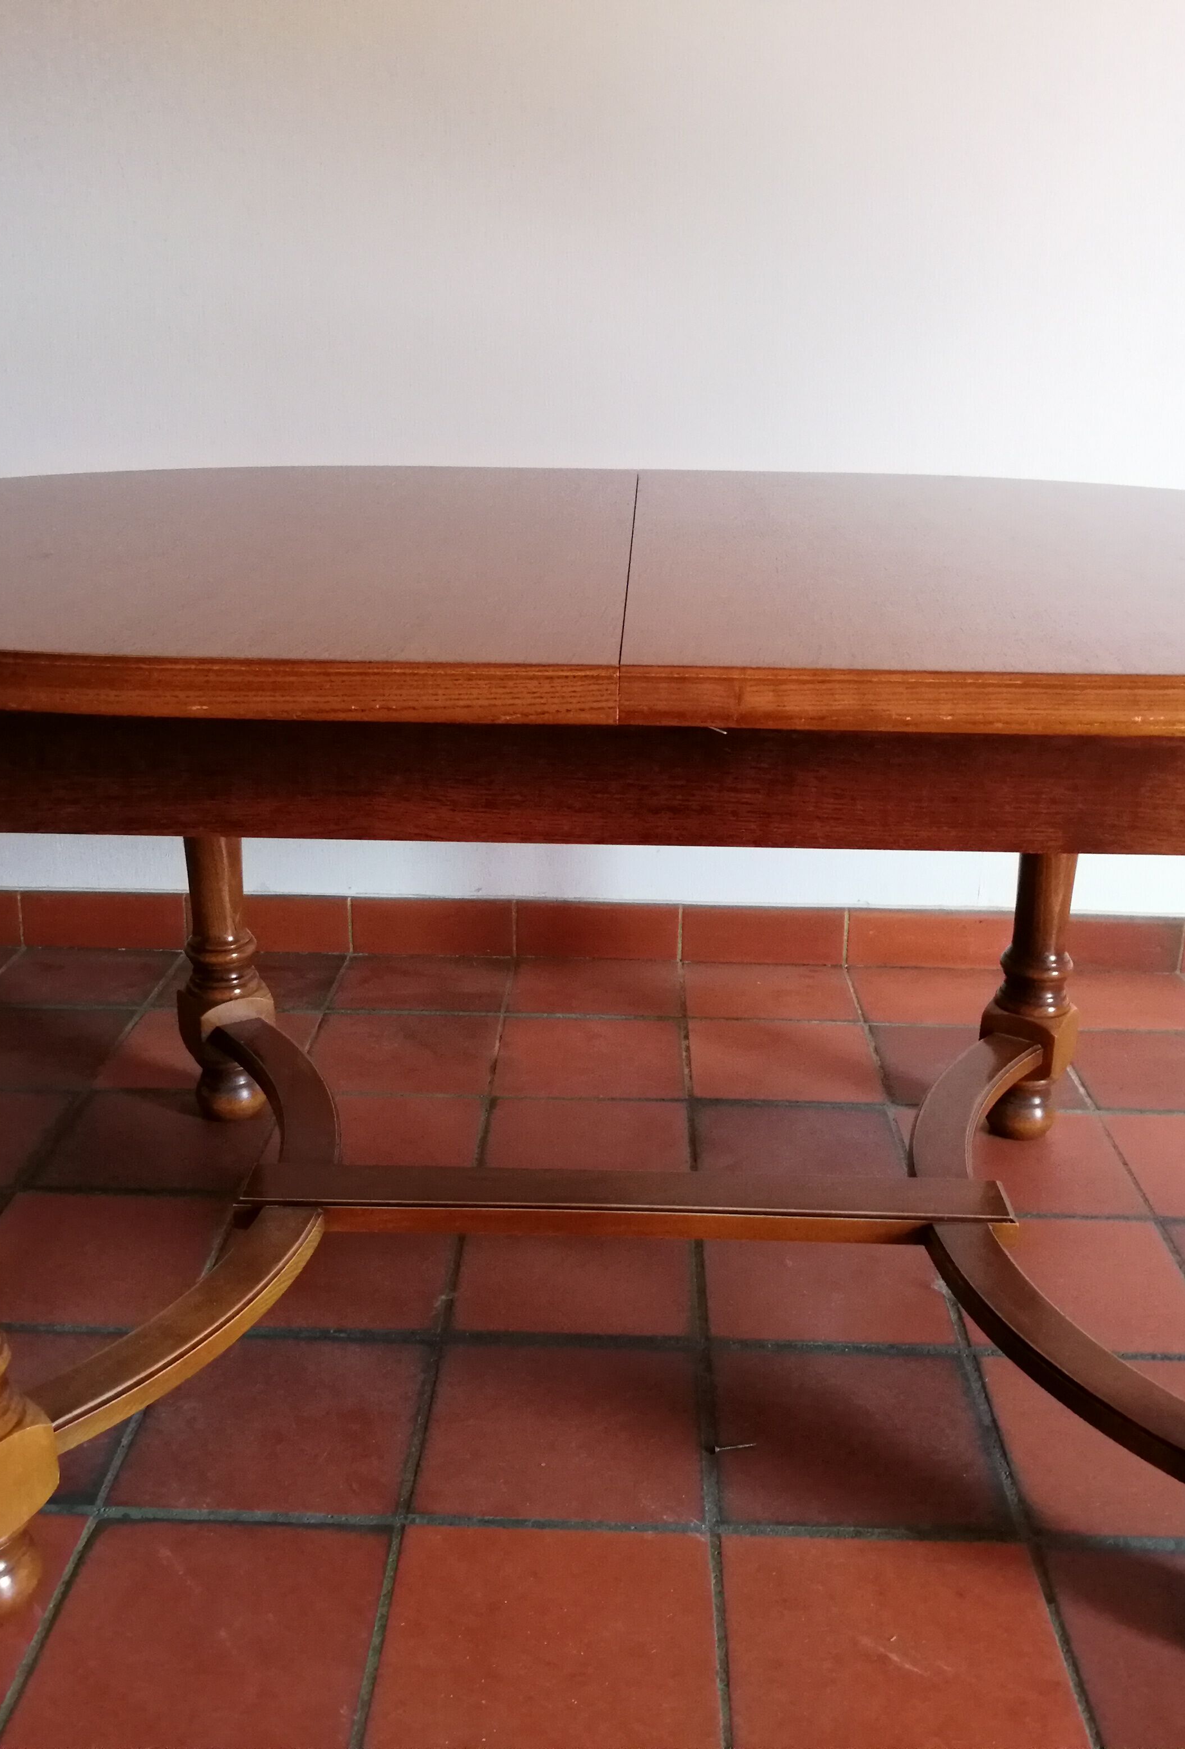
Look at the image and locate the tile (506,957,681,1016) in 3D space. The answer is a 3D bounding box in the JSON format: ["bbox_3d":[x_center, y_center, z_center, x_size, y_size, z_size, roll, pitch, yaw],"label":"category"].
[{"bbox_3d":[0.005,0.174,2.392,0.242,0.015,0.210,1,19,1],"label":"tile"}]

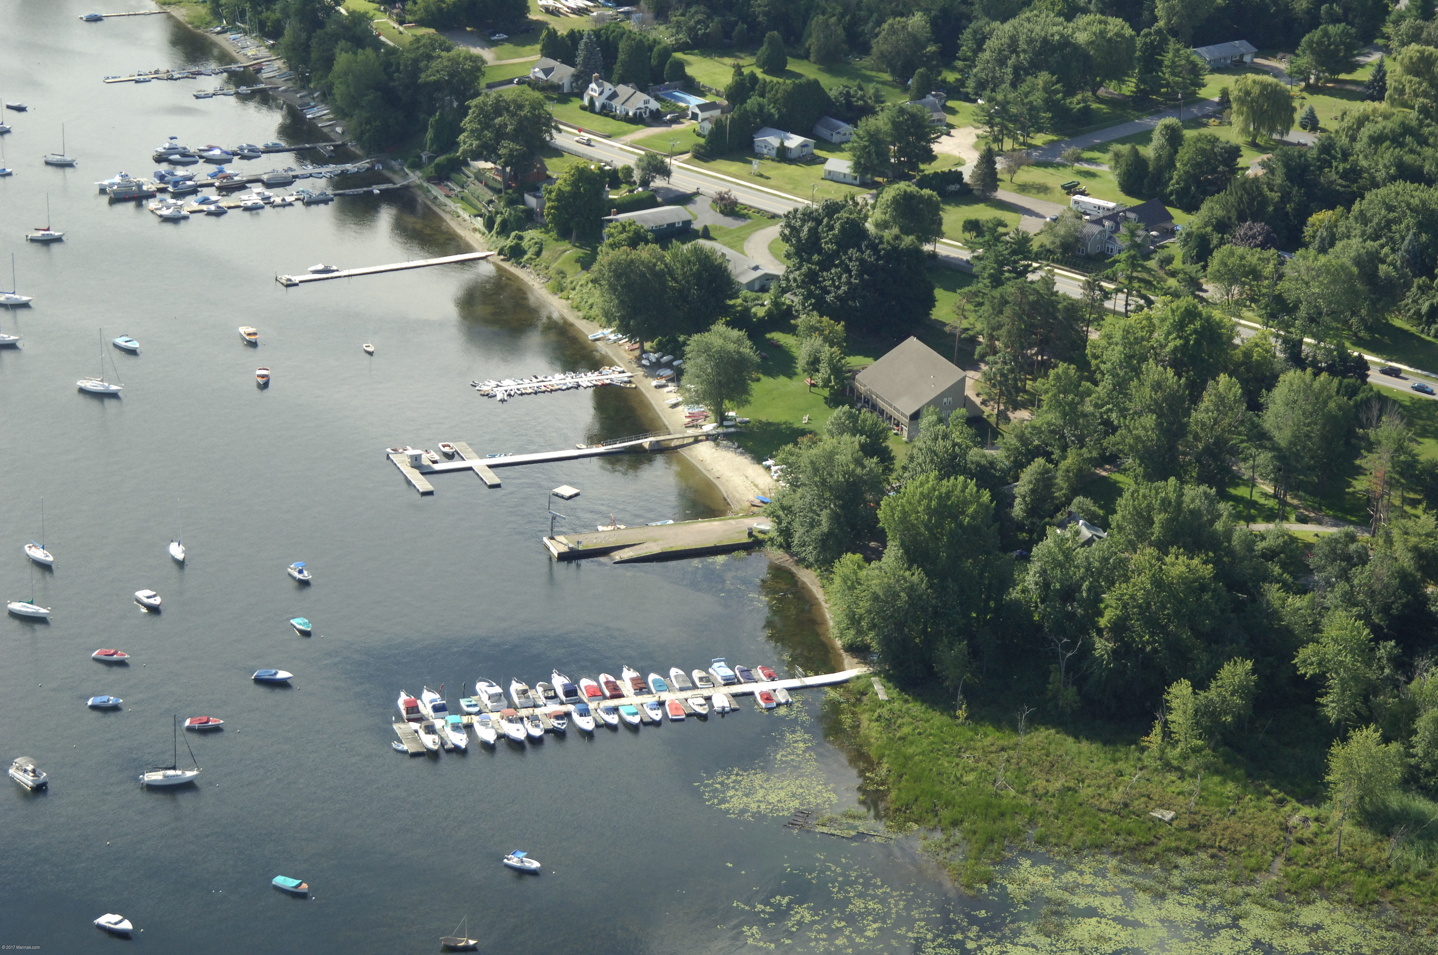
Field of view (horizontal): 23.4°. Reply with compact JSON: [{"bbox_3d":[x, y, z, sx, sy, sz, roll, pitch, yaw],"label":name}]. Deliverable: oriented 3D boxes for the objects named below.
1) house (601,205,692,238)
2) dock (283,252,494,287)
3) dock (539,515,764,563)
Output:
[{"bbox_3d":[-17.290,-56.950,777.340,21.060,5.190,10.680,-10,25,-29],"label":"house"},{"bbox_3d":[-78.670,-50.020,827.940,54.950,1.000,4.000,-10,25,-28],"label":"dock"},{"bbox_3d":[-9.939,11.650,626.808,41.370,1.580,12.610,-7,24,-21],"label":"dock"}]

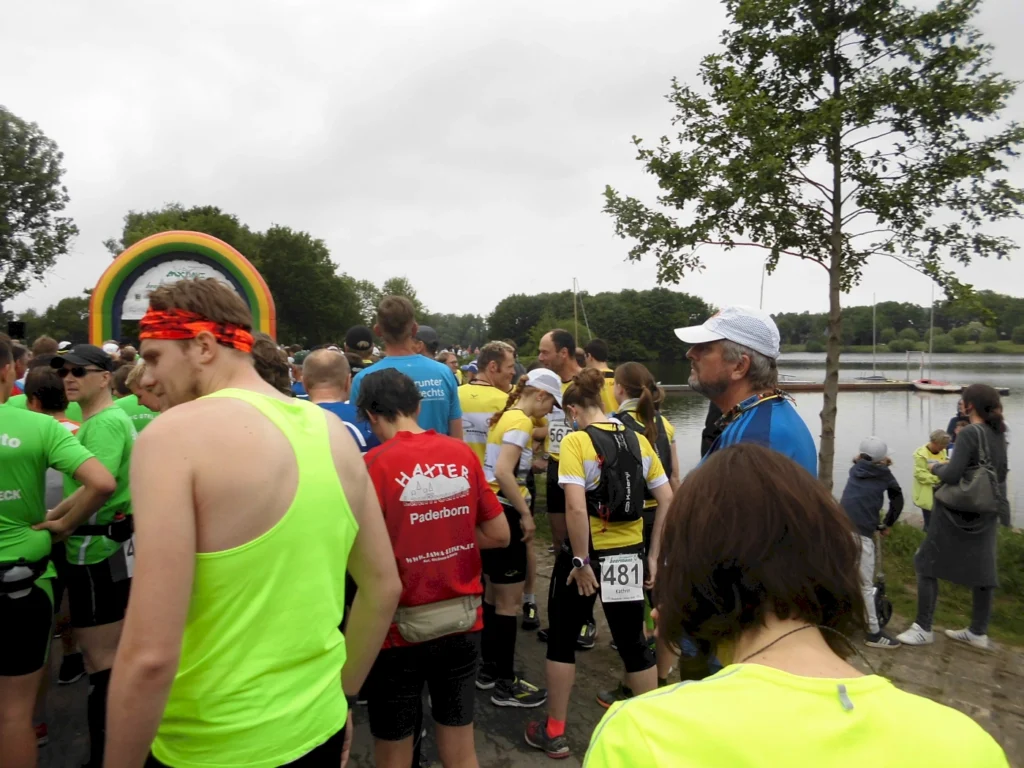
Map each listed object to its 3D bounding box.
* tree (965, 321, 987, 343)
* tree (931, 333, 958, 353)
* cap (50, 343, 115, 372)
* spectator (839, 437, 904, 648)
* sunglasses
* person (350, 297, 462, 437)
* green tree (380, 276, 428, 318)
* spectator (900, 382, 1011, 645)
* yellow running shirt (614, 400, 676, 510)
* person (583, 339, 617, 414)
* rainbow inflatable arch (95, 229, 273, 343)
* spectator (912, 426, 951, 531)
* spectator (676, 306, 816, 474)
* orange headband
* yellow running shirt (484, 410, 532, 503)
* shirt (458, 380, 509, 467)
[{"bbox_3d":[108.500,-12.300,180.000,5.100,5.200,5.100,2,3,30],"label":"tree"},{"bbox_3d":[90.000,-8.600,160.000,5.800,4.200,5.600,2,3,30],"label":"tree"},{"bbox_3d":[-1.790,-0.105,3.200,0.180,0.130,0.270,1,3,25],"label":"cap"},{"bbox_3d":[2.260,0.990,4.900,0.460,1.340,0.480,3,4,43],"label":"spectator"},{"bbox_3d":[-1.746,-0.049,3.120,0.145,0.045,0.140,1,3,11],"label":"sunglasses"},{"bbox_3d":[-0.460,0.585,3.360,0.530,1.920,0.330,0,3,-5],"label":"person"},{"bbox_3d":[-9.100,-5.400,65.000,4.200,7.800,4.200,0,3,0],"label":"green tree"},{"bbox_3d":[2.812,0.844,4.962,0.600,1.670,0.500,2,3,31],"label":"spectator"},{"bbox_3d":[0.631,0.344,3.750,0.410,0.550,0.270,-2,4,-40],"label":"yellow running shirt"},{"bbox_3d":[0.700,0.540,6.150,0.480,1.790,0.320,-1,3,-20],"label":"person"},{"bbox_3d":[-10.711,-2.293,25.135,5.700,5.400,1.000,-1,3,-17],"label":"rainbow inflatable arch"},{"bbox_3d":[3.720,1.100,6.800,0.340,1.440,0.450,2,3,35],"label":"spectator"},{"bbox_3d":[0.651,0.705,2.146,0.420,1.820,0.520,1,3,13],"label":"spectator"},{"bbox_3d":[-0.615,-0.104,1.500,0.215,0.065,0.175,8,3,-12],"label":"orange headband"},{"bbox_3d":[-0.017,0.359,3.760,0.270,0.530,0.420,-1,3,-15],"label":"yellow running shirt"},{"bbox_3d":[-0.164,0.314,4.280,0.500,0.650,0.280,1,3,27],"label":"shirt"}]

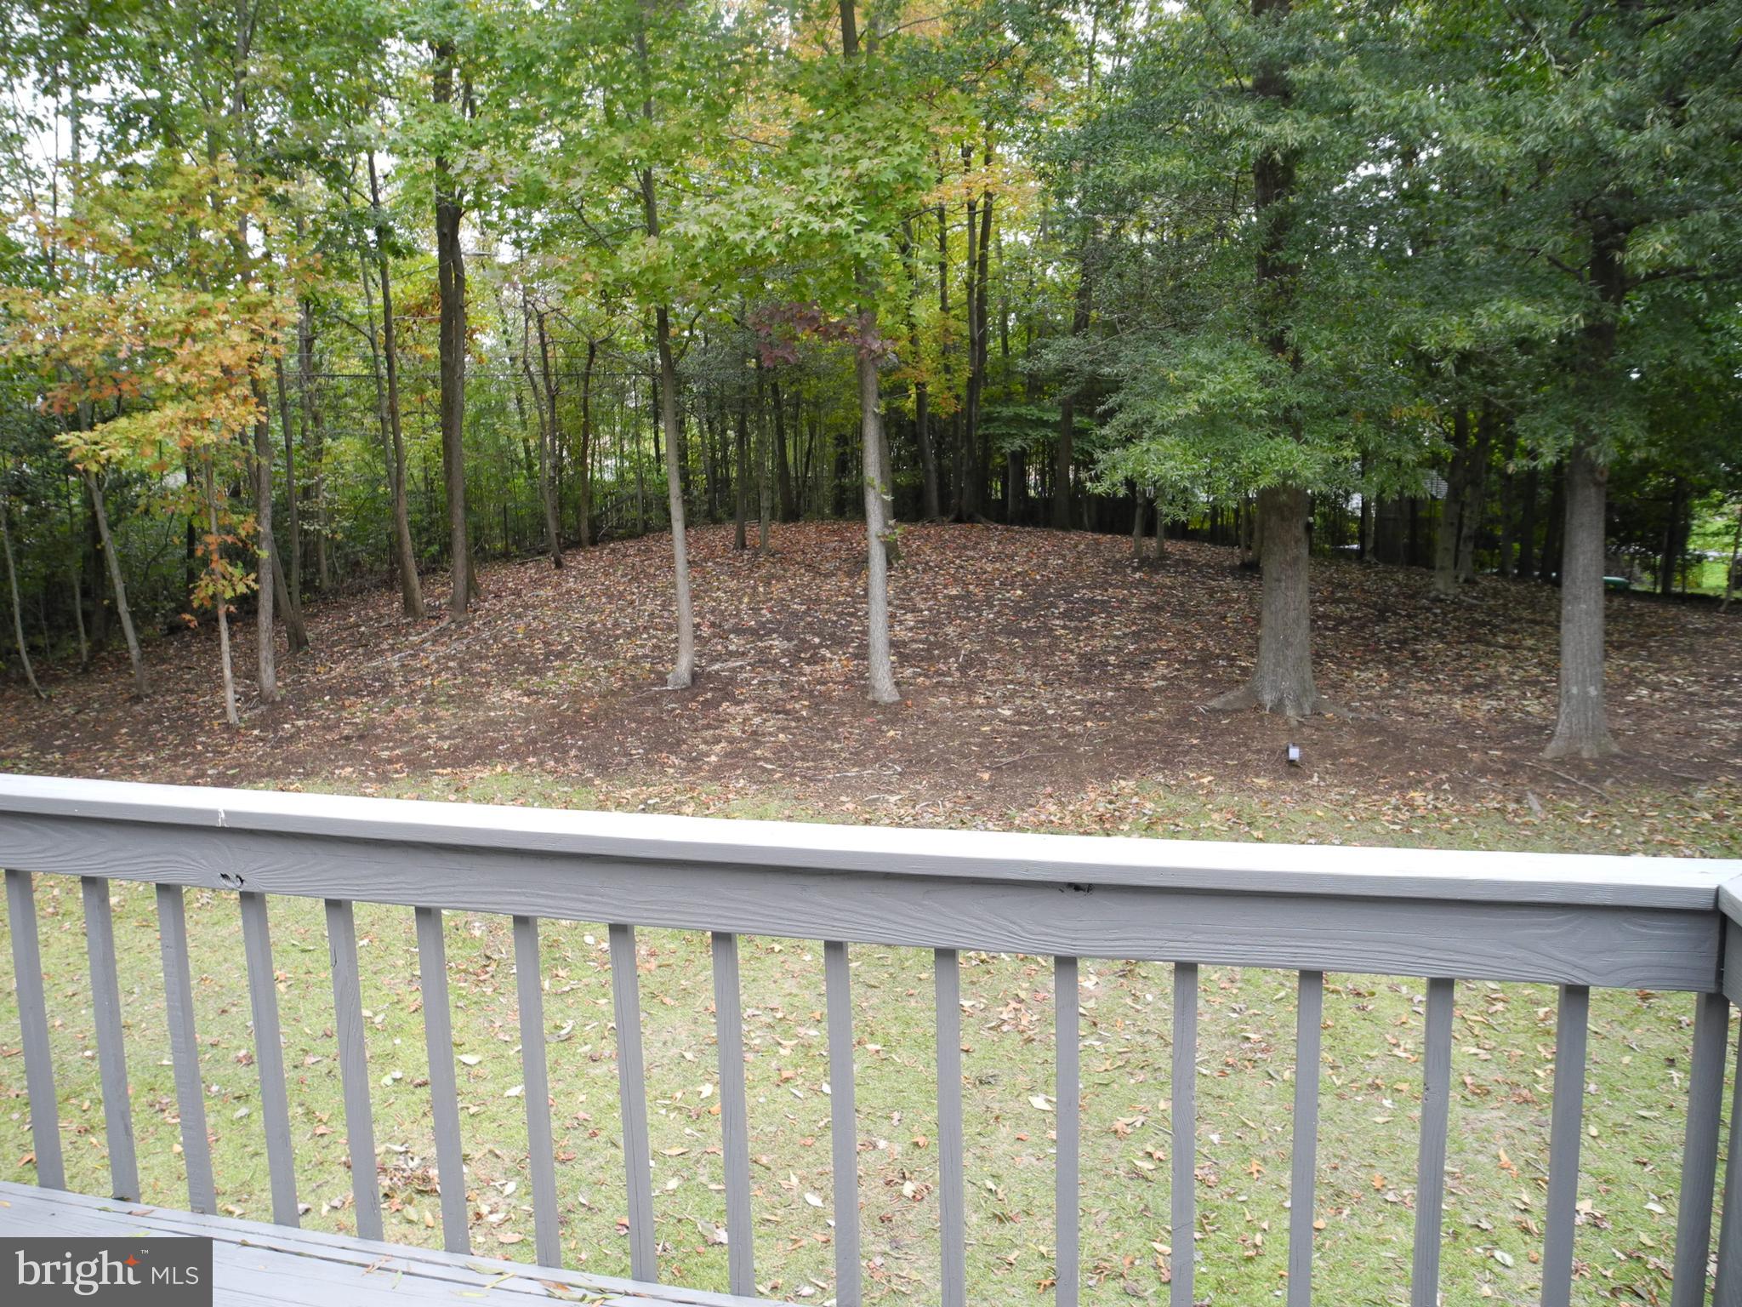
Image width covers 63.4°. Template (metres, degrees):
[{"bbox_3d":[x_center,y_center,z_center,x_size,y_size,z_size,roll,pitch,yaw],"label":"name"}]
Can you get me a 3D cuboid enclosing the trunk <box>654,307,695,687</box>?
[{"bbox_3d":[-2.207,-1.714,15.777,0.232,4.218,0.193,-3,9,-8],"label":"trunk"}]

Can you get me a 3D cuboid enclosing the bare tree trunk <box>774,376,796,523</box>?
[{"bbox_3d":[-1.838,-4.234,29.412,0.316,2.986,0.273,-4,9,-3],"label":"bare tree trunk"}]

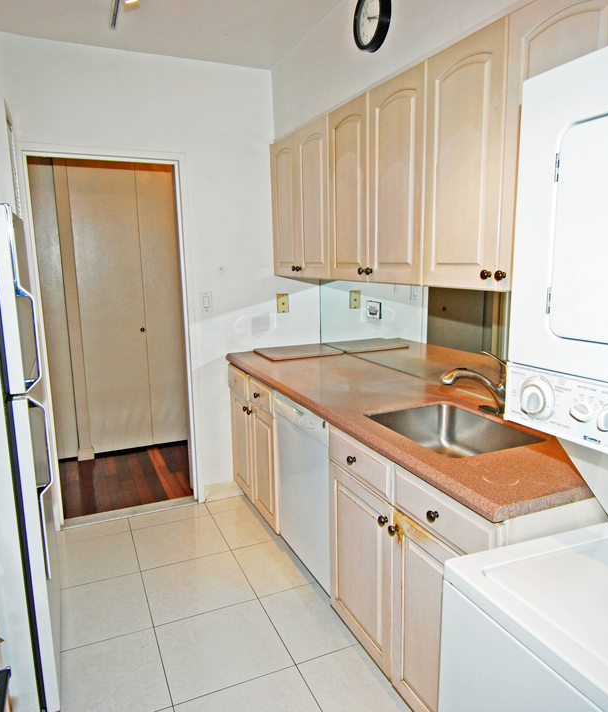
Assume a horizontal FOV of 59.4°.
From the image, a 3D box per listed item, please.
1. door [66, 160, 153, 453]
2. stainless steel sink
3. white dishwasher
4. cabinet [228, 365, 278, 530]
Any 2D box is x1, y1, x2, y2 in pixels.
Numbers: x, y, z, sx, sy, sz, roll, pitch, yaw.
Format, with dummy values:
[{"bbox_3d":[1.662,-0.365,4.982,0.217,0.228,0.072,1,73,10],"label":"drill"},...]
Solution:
[{"bbox_3d":[-1.446,-0.351,4.023,0.463,2.219,0.040,-5,11,-23],"label":"door"},{"bbox_3d":[0.500,0.330,1.849,0.392,0.178,0.513,-5,11,-23],"label":"stainless steel sink"},{"bbox_3d":[0.278,0.587,2.492,0.608,0.817,0.615,-5,11,-23],"label":"white dishwasher"},{"bbox_3d":[-0.001,0.478,3.110,0.645,0.812,0.759,-5,11,-23],"label":"cabinet"}]

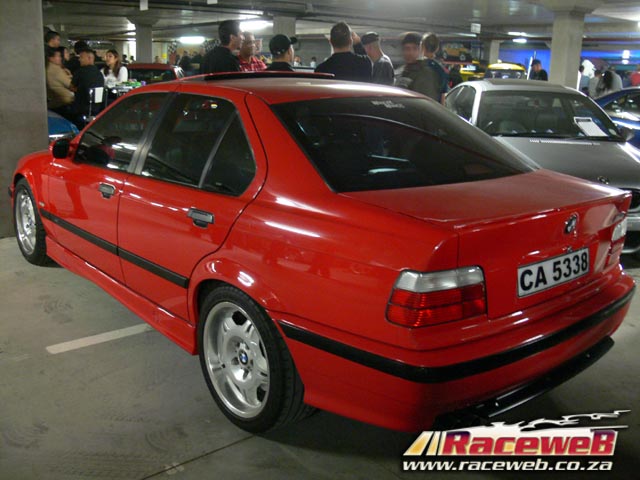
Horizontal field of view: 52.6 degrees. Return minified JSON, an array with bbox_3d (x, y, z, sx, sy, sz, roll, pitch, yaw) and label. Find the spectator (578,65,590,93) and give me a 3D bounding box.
[{"bbox_3d":[7.302,-3.998,18.218,0.500,1.740,0.320,-1,15,-12],"label":"spectator"}]

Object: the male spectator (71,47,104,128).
[{"bbox_3d":[-3.103,-1.848,8.716,0.640,1.380,0.500,14,19,39],"label":"male spectator"}]

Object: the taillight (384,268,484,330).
[{"bbox_3d":[0.369,0.157,1.960,0.430,0.220,0.130,-7,17,-32],"label":"taillight"}]

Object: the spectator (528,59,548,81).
[{"bbox_3d":[4.047,-2.389,12.042,0.400,1.750,0.500,-9,18,-37],"label":"spectator"}]

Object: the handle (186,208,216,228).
[{"bbox_3d":[-0.485,-0.088,2.637,0.040,0.077,0.155,-10,20,-40],"label":"handle"}]

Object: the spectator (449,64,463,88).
[{"bbox_3d":[3.070,-3.088,14.661,0.500,1.720,0.380,1,15,-6],"label":"spectator"}]

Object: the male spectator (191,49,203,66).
[{"bbox_3d":[-3.272,-4.123,17.218,0.500,1.740,0.320,-3,15,-18],"label":"male spectator"}]

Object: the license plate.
[{"bbox_3d":[0.876,0.117,2.398,0.496,0.104,0.015,-10,8,-40],"label":"license plate"}]

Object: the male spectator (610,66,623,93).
[{"bbox_3d":[6.137,-2.746,13.715,0.500,1.720,0.320,-1,15,-12],"label":"male spectator"}]

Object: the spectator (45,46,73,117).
[{"bbox_3d":[-3.482,-1.835,8.551,0.570,1.300,0.520,4,15,6],"label":"spectator"}]

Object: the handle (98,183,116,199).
[{"bbox_3d":[-1.090,-0.249,3.320,0.040,0.077,0.155,-10,20,-40],"label":"handle"}]

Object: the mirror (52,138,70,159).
[{"bbox_3d":[-1.478,-0.515,3.658,0.170,0.125,0.120,-7,18,-34],"label":"mirror"}]

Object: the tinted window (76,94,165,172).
[{"bbox_3d":[-1.106,-0.602,3.513,0.060,0.475,0.850,21,-2,-43],"label":"tinted window"}]

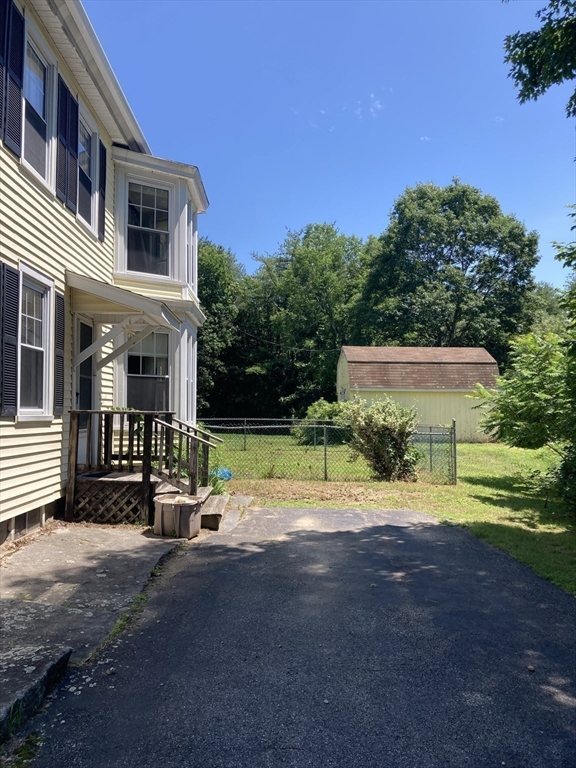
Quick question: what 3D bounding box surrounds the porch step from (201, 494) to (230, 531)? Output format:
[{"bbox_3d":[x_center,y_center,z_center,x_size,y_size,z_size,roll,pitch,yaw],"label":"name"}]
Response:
[{"bbox_3d":[-1.060,1.850,9.050,0.330,0.200,1.900,0,-3,-1],"label":"porch step"}]

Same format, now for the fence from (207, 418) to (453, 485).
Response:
[{"bbox_3d":[0.881,1.527,13.850,5.600,1.360,0.120,0,-3,-1],"label":"fence"}]

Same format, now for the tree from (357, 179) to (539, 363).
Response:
[{"bbox_3d":[10.784,-5.240,42.000,12.300,17.300,12.000,0,-3,-1],"label":"tree"}]

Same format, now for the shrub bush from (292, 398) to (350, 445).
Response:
[{"bbox_3d":[1.543,1.630,27.000,2.700,2.050,2.400,0,-3,-1],"label":"shrub bush"}]

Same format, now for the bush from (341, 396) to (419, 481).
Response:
[{"bbox_3d":[2.003,1.204,13.600,1.720,1.850,1.600,0,-3,-1],"label":"bush"}]

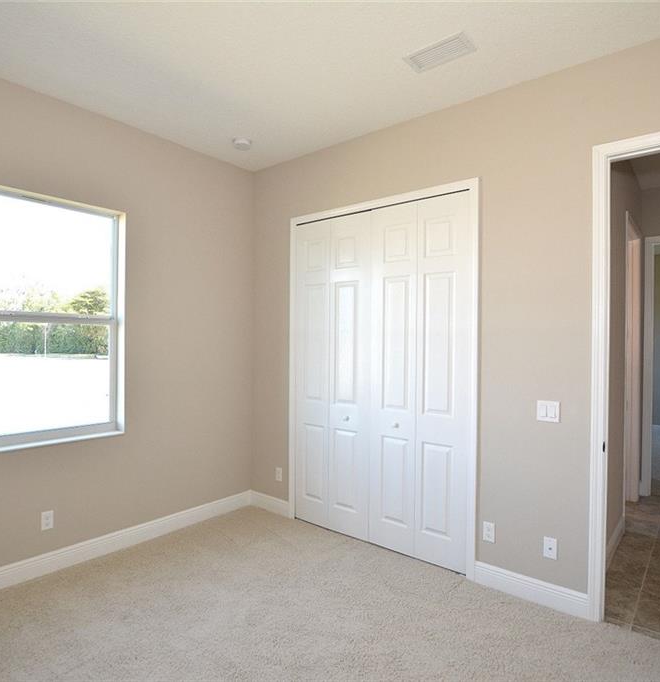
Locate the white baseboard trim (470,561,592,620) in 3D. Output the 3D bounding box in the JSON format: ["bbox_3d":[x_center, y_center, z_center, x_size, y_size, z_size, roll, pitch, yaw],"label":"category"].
[{"bbox_3d":[1.143,1.429,2.636,0.625,0.133,0.017,1,0,39],"label":"white baseboard trim"}]

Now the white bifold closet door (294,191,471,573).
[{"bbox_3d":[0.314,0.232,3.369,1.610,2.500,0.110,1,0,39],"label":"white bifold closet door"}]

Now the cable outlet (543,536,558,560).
[{"bbox_3d":[1.241,1.166,2.559,0.070,0.117,0.010,1,0,39],"label":"cable outlet"}]

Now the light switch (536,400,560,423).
[{"bbox_3d":[1.235,0.399,2.572,0.117,0.117,0.012,1,0,39],"label":"light switch"}]

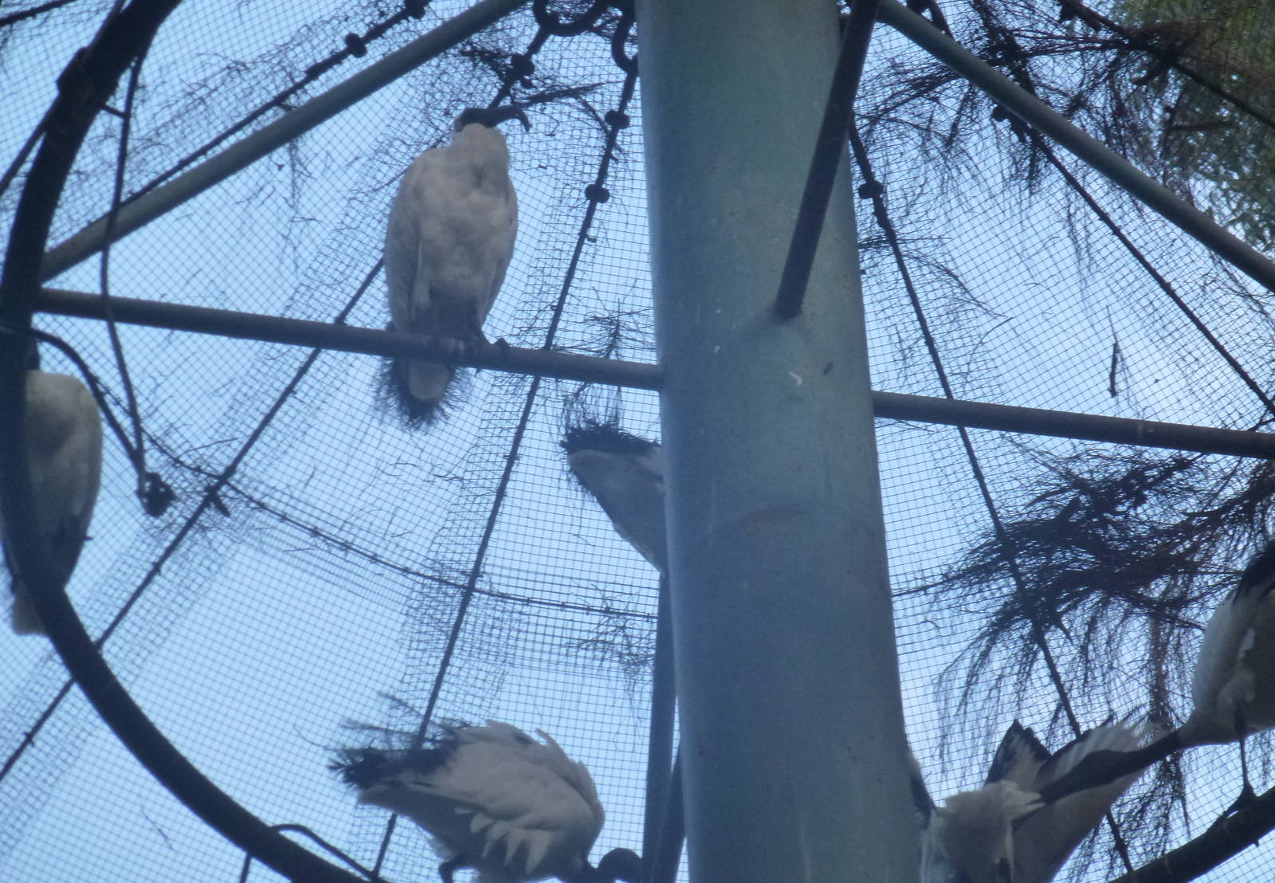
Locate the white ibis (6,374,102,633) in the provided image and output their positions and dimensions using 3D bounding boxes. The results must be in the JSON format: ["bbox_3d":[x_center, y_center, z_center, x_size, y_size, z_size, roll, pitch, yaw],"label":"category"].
[{"bbox_3d":[-0.812,0.057,10.850,0.180,0.370,0.310,13,-54,-12],"label":"white ibis"}]

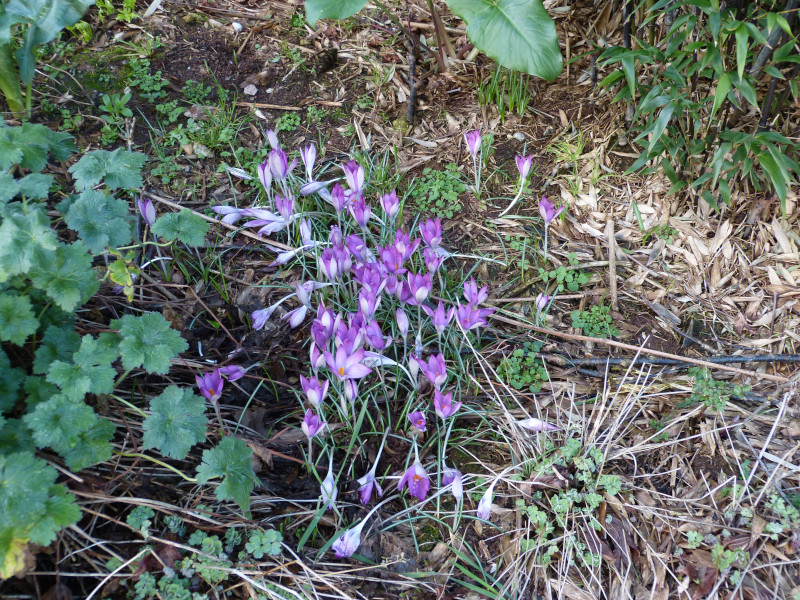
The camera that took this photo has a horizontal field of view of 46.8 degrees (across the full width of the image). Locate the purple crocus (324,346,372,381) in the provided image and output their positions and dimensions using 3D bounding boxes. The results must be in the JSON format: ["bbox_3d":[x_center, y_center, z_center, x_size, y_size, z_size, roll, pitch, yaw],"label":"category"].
[{"bbox_3d":[-0.060,0.075,1.090,0.055,0.035,0.050,0,43,0],"label":"purple crocus"}]

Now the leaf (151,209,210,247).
[{"bbox_3d":[-0.296,-0.098,1.250,0.077,0.020,0.066,0,48,0],"label":"leaf"}]

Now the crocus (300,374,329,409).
[{"bbox_3d":[-0.099,0.106,1.070,0.033,0.039,0.032,0,43,0],"label":"crocus"}]

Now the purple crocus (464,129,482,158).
[{"bbox_3d":[0.120,-0.256,1.515,0.029,0.048,0.029,-3,42,3],"label":"purple crocus"}]

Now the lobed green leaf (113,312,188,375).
[{"bbox_3d":[-0.303,0.053,1.122,0.086,0.020,0.083,0,57,0],"label":"lobed green leaf"}]

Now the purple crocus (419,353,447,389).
[{"bbox_3d":[0.038,0.083,1.090,0.034,0.040,0.033,0,43,0],"label":"purple crocus"}]

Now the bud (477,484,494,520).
[{"bbox_3d":[0.096,0.228,1.040,0.017,0.041,0.017,21,0,6],"label":"bud"}]

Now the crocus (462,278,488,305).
[{"bbox_3d":[0.102,-0.011,1.243,0.035,0.037,0.035,0,48,0],"label":"crocus"}]

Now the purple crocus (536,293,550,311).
[{"bbox_3d":[0.191,0.002,1.230,0.018,0.026,0.018,0,43,0],"label":"purple crocus"}]

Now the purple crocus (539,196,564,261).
[{"bbox_3d":[0.225,-0.106,1.374,0.039,0.103,0.039,0,42,0],"label":"purple crocus"}]

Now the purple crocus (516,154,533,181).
[{"bbox_3d":[0.198,-0.210,1.466,0.024,0.040,0.024,2,42,-2],"label":"purple crocus"}]

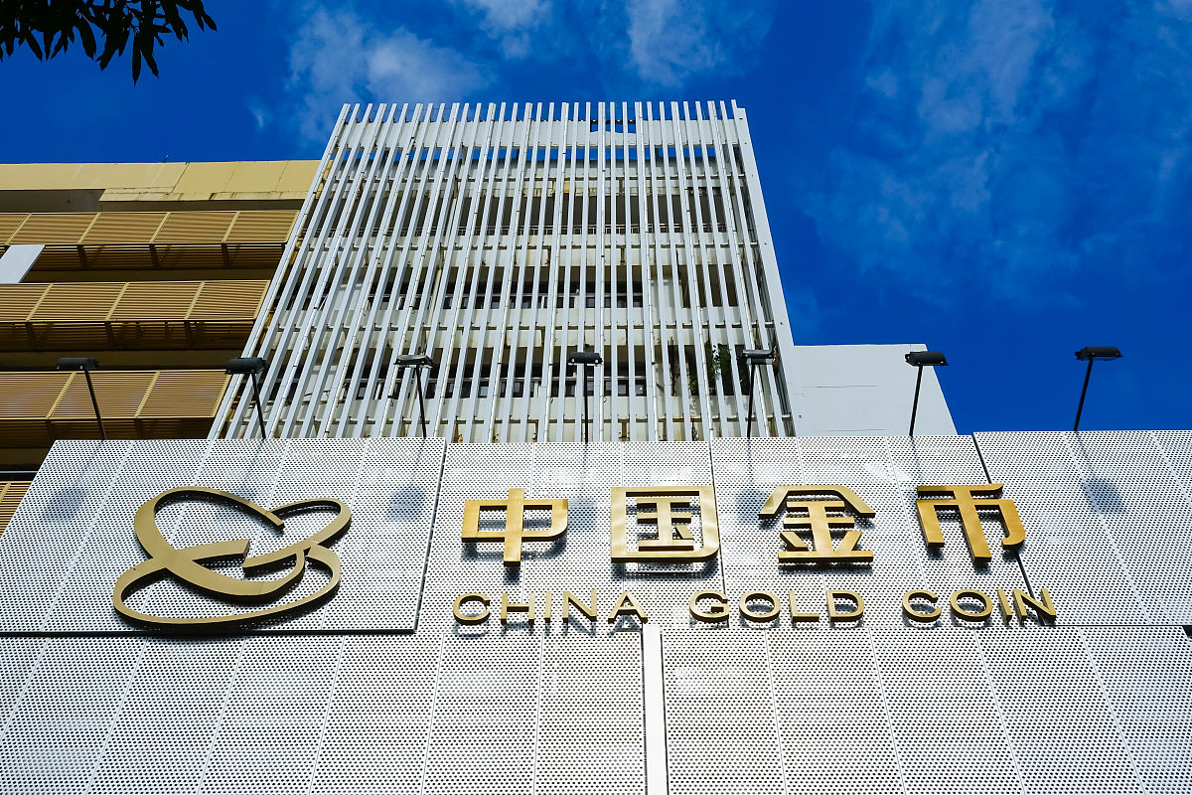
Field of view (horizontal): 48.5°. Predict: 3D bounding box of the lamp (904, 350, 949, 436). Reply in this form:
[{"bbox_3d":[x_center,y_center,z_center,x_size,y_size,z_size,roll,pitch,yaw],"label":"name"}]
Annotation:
[{"bbox_3d":[3.948,-0.019,15.993,0.495,0.310,1.100,0,-55,1],"label":"lamp"}]

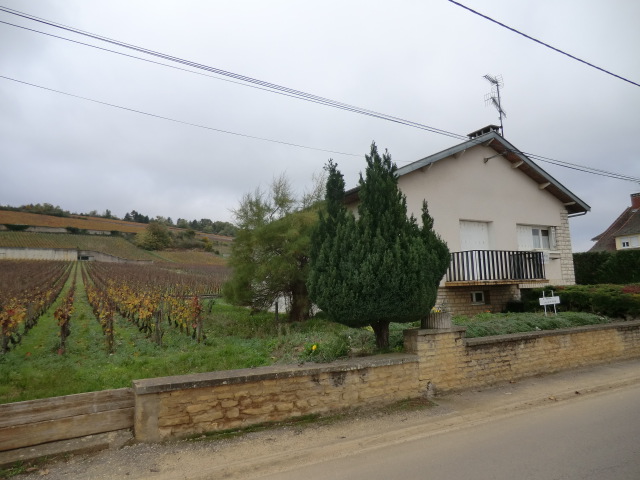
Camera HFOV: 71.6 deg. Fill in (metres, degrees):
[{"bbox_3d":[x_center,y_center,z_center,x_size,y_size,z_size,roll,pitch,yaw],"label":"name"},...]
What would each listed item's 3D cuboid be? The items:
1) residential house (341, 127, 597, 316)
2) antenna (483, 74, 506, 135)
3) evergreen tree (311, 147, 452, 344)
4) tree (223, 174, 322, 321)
[{"bbox_3d":[3.911,-0.350,19.889,11.150,7.100,10.650,2,-7,-28],"label":"residential house"},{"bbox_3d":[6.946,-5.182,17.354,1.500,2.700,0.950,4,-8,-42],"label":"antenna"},{"bbox_3d":[1.025,0.043,7.995,2.400,3.712,2.300,-1,-6,0],"label":"evergreen tree"},{"bbox_3d":[-1.418,0.248,15.412,3.700,5.054,3.500,-1,-6,0],"label":"tree"}]

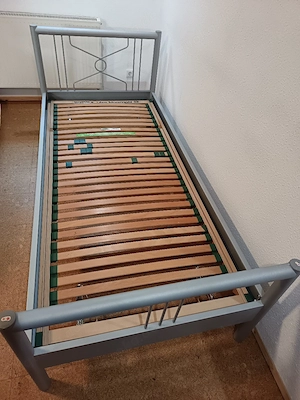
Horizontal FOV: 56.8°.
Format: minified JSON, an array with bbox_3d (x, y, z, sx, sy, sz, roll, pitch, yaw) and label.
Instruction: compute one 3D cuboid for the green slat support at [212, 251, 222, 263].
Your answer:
[{"bbox_3d":[0.340,0.288,1.399,0.035,0.030,0.050,-5,47,-14],"label":"green slat support"}]

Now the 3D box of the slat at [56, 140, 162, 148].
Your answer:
[{"bbox_3d":[-0.269,-0.389,1.967,0.750,0.022,0.037,-5,47,-14],"label":"slat"}]

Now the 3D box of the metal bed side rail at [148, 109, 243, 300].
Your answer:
[{"bbox_3d":[0.220,-0.207,1.902,0.042,0.060,1.950,-5,46,-14],"label":"metal bed side rail"}]

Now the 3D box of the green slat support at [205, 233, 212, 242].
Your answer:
[{"bbox_3d":[0.314,0.200,1.473,0.036,0.025,0.055,-5,46,-14],"label":"green slat support"}]

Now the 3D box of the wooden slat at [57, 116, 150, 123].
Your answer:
[{"bbox_3d":[-0.343,-0.625,2.189,0.750,0.022,0.037,-5,47,-14],"label":"wooden slat"}]

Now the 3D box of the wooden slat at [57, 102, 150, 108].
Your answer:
[{"bbox_3d":[-0.399,-0.805,2.358,0.750,0.022,0.037,-5,47,-14],"label":"wooden slat"}]

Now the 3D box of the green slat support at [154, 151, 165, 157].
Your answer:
[{"bbox_3d":[0.067,-0.324,1.949,0.073,0.018,0.046,-5,46,-14],"label":"green slat support"}]

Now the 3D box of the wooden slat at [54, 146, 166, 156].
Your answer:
[{"bbox_3d":[-0.255,-0.345,1.925,0.750,0.022,0.037,-5,47,-14],"label":"wooden slat"}]

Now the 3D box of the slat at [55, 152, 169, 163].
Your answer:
[{"bbox_3d":[-0.241,-0.301,1.885,0.750,0.022,0.037,-5,47,-14],"label":"slat"}]

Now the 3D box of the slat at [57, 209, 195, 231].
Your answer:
[{"bbox_3d":[-0.108,0.098,1.498,0.765,0.021,0.038,-5,46,-14],"label":"slat"}]

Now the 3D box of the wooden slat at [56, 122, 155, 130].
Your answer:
[{"bbox_3d":[-0.328,-0.576,2.143,0.750,0.022,0.037,-5,47,-14],"label":"wooden slat"}]

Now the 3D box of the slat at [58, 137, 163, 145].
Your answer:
[{"bbox_3d":[-0.278,-0.430,2.006,0.765,0.021,0.038,-5,46,-14],"label":"slat"}]

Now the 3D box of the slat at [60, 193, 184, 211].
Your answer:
[{"bbox_3d":[-0.144,0.006,1.595,0.750,0.022,0.037,-5,47,-14],"label":"slat"}]

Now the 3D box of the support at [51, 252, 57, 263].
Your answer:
[{"bbox_3d":[-0.443,0.266,1.283,0.036,0.025,0.055,-5,46,-14],"label":"support"}]

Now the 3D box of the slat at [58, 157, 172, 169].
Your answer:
[{"bbox_3d":[-0.227,-0.257,1.843,0.750,0.022,0.037,-5,47,-14],"label":"slat"}]

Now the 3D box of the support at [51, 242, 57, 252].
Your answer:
[{"bbox_3d":[-0.456,0.226,1.321,0.036,0.025,0.055,-5,46,-14],"label":"support"}]

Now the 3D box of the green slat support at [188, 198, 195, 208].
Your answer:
[{"bbox_3d":[0.252,0.022,1.643,0.036,0.025,0.055,-5,46,-14],"label":"green slat support"}]

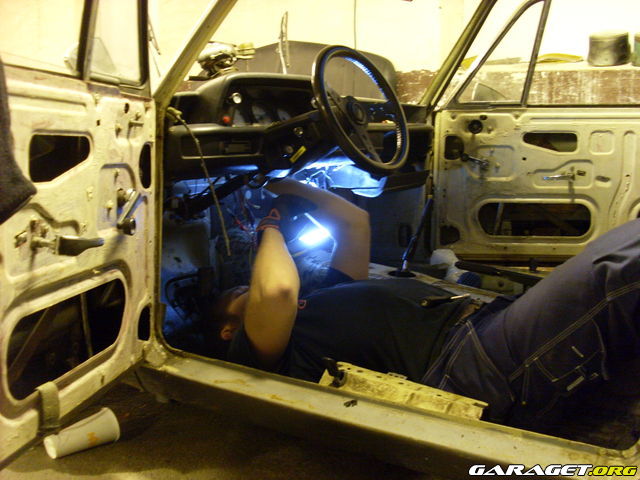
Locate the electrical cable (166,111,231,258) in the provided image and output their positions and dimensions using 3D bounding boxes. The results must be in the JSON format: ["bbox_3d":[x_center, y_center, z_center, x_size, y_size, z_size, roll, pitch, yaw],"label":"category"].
[{"bbox_3d":[-0.282,-0.136,1.630,0.145,0.350,0.050,-2,8,-8],"label":"electrical cable"}]

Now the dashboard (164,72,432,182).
[{"bbox_3d":[-0.083,-0.342,2.240,0.310,0.320,1.280,5,10,36],"label":"dashboard"}]

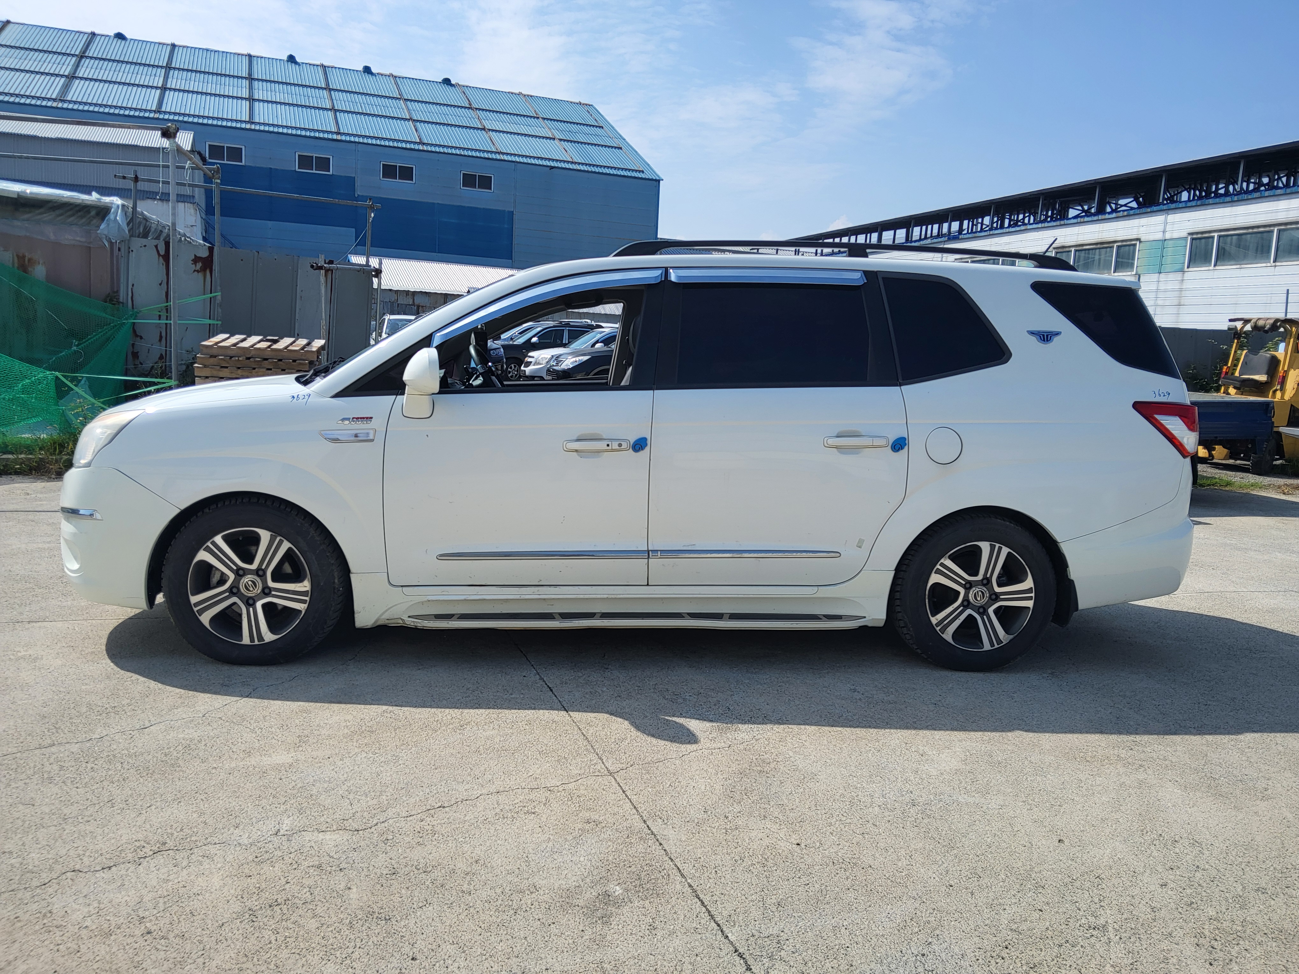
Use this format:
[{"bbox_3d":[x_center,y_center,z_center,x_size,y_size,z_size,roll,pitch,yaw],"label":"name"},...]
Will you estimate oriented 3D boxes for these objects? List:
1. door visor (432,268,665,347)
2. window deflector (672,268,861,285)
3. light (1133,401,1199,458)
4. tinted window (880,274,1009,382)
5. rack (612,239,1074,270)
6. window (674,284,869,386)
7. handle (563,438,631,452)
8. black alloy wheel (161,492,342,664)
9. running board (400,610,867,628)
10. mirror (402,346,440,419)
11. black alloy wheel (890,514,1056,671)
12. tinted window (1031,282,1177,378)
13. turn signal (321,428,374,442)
[{"bbox_3d":[-0.403,-0.721,3.906,0.930,0.370,0.060,1,-7,-6],"label":"door visor"},{"bbox_3d":[0.482,-0.864,4.004,0.810,0.078,0.040,0,-7,-5],"label":"window deflector"},{"bbox_3d":[2.252,-0.258,4.261,0.400,0.260,0.250,1,7,-5],"label":"light"},{"bbox_3d":[1.239,-0.648,4.042,0.523,0.464,0.050,1,-13,-8],"label":"tinted window"},{"bbox_3d":[0.861,-0.989,4.176,2.050,0.115,0.080,1,7,-5],"label":"rack"},{"bbox_3d":[0.504,-0.623,3.987,0.810,0.445,0.040,1,-7,-6],"label":"window"},{"bbox_3d":[-0.207,-0.163,3.859,0.266,0.055,0.050,1,8,-6],"label":"handle"},{"bbox_3d":[-1.586,0.367,3.954,0.685,0.685,0.235,2,8,-4],"label":"black alloy wheel"},{"bbox_3d":[-0.048,0.552,4.040,1.880,0.047,0.155,1,8,-5],"label":"running board"},{"bbox_3d":[-0.864,-0.392,3.703,0.140,0.275,0.240,1,7,-5],"label":"mirror"},{"bbox_3d":[1.392,0.447,4.243,0.680,0.680,0.230,1,7,-5],"label":"black alloy wheel"},{"bbox_3d":[1.963,-0.669,4.180,0.690,0.414,0.070,0,-13,-15],"label":"tinted window"},{"bbox_3d":[-1.173,-0.197,3.795,0.216,0.058,0.030,2,7,-1],"label":"turn signal"}]

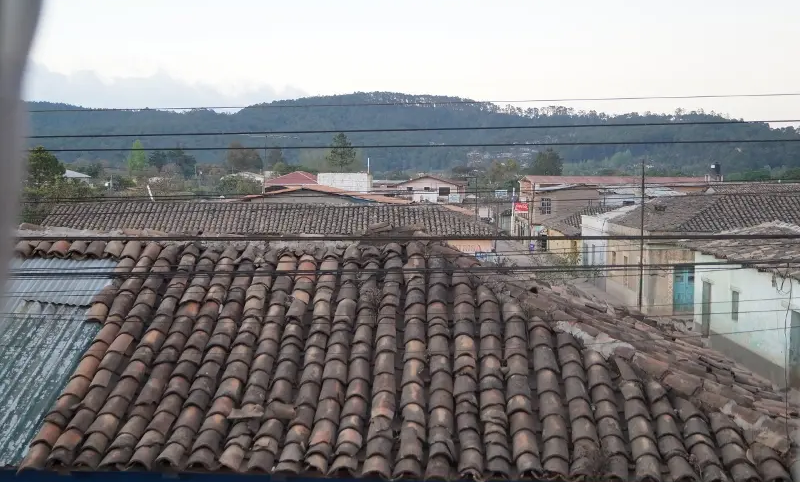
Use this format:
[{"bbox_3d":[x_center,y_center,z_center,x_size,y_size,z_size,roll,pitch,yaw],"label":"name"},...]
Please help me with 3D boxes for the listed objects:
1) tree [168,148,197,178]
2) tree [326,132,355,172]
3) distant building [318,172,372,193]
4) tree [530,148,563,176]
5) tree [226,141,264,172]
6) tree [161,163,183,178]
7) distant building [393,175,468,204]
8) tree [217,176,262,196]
[{"bbox_3d":[-43.730,-14.460,200.000,6.200,8.500,6.000,0,2,0],"label":"tree"},{"bbox_3d":[-9.950,-13.380,170.000,5.200,10.500,5.100,0,2,0],"label":"tree"},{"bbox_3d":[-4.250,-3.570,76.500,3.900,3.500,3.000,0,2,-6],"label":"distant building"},{"bbox_3d":[27.670,-13.530,190.000,6.500,8.500,6.300,0,2,0],"label":"tree"},{"bbox_3d":[-34.020,-16.910,220.000,8.400,10.000,8.000,0,2,0],"label":"tree"},{"bbox_3d":[-34.300,-9.630,150.000,3.400,4.000,3.300,0,2,0],"label":"tree"},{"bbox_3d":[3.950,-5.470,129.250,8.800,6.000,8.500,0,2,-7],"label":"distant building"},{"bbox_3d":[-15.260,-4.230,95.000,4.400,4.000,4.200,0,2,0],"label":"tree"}]

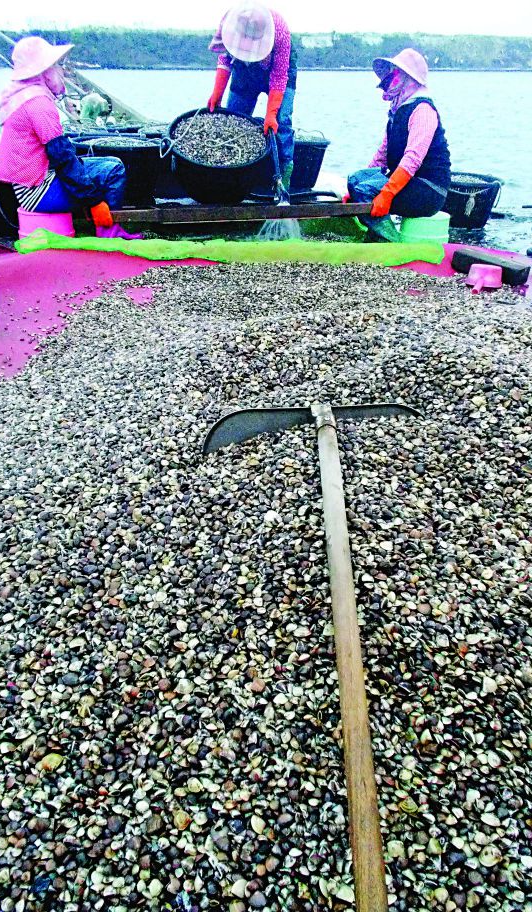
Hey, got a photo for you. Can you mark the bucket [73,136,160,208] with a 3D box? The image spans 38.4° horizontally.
[{"bbox_3d":[-0.948,-1.817,4.920,0.610,0.380,0.610,0,28,0],"label":"bucket"}]

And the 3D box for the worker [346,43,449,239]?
[{"bbox_3d":[0.748,-1.744,4.337,0.600,1.000,0.500,-3,28,-7],"label":"worker"}]

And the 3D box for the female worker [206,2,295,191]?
[{"bbox_3d":[-0.091,-2.316,4.996,0.560,1.140,0.700,7,29,13],"label":"female worker"}]

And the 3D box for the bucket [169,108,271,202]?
[{"bbox_3d":[-0.298,-1.912,4.903,0.640,0.360,0.640,5,54,-7],"label":"bucket"}]

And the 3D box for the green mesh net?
[{"bbox_3d":[-0.195,-1.103,4.075,2.240,0.120,0.360,-1,28,-3],"label":"green mesh net"}]

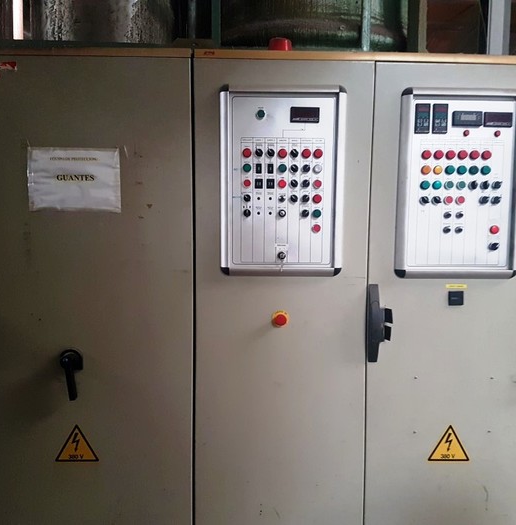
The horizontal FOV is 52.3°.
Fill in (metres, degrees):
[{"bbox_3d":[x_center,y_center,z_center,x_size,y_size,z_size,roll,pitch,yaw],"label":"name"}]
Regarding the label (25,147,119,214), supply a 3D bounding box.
[{"bbox_3d":[-0.609,-0.273,1.746,0.301,0.210,0.010,0,5,-1],"label":"label"}]

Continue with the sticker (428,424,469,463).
[{"bbox_3d":[0.678,0.641,1.860,0.148,0.133,0.008,0,5,-1],"label":"sticker"}]

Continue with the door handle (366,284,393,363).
[{"bbox_3d":[0.418,0.209,1.796,0.082,0.262,0.045,0,5,-1],"label":"door handle"}]

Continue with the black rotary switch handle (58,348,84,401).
[{"bbox_3d":[-0.631,0.383,1.780,0.067,0.167,0.060,0,5,-1],"label":"black rotary switch handle"}]

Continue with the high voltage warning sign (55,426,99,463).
[{"bbox_3d":[-0.628,0.631,1.828,0.145,0.132,0.008,0,5,-1],"label":"high voltage warning sign"}]

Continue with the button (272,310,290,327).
[{"bbox_3d":[0.080,0.195,1.784,0.060,0.060,0.050,0,5,-1],"label":"button"}]

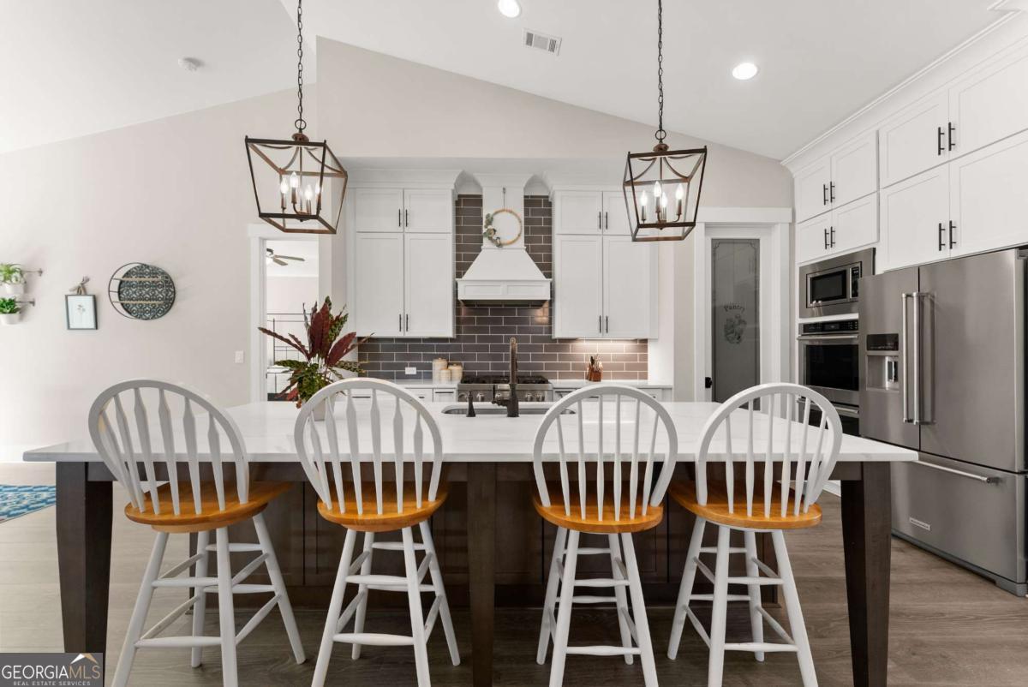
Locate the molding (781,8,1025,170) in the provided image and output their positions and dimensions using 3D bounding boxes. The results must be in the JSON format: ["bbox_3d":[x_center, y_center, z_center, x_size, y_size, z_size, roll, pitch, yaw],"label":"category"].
[{"bbox_3d":[2.596,-1.646,2.913,0.120,0.110,1.680,0,0,-2],"label":"molding"}]

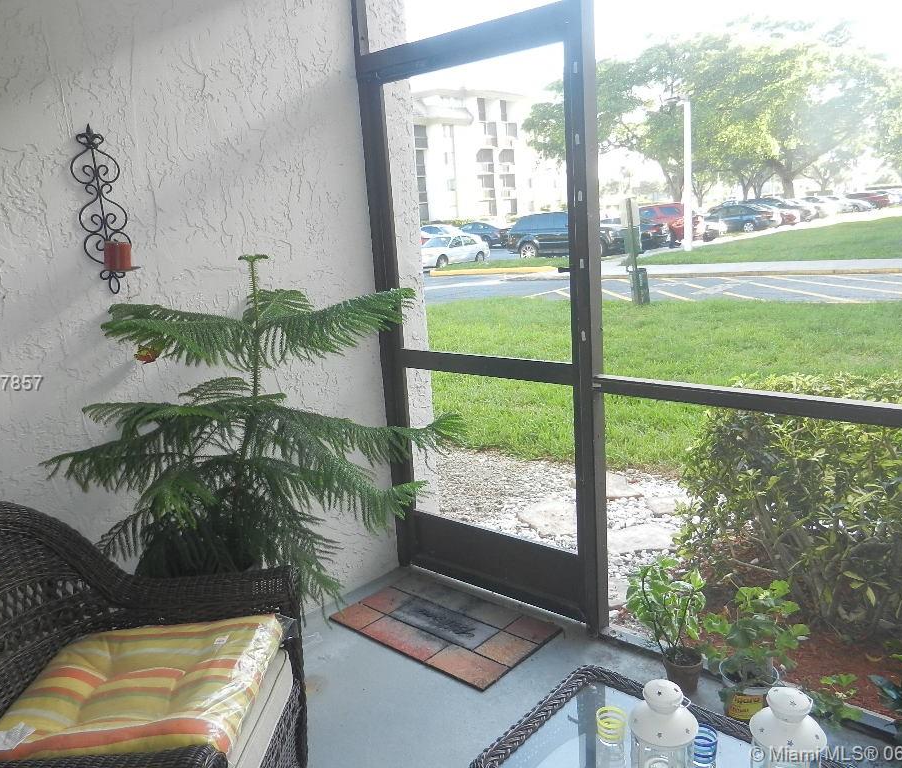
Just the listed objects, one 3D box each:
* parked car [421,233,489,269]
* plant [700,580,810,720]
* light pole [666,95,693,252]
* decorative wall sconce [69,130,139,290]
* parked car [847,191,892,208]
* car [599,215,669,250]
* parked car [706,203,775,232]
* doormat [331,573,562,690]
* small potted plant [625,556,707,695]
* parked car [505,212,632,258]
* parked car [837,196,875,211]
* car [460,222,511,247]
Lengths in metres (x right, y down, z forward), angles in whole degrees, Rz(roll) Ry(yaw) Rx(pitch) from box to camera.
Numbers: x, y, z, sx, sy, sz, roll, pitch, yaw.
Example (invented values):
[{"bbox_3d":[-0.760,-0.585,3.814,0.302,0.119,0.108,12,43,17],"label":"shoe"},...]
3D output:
[{"bbox_3d":[-0.165,-6.282,34.800,1.720,1.410,4.400,7,16,40],"label":"parked car"},{"bbox_3d":[0.857,0.773,2.112,0.310,0.410,0.300,7,16,40],"label":"plant"},{"bbox_3d":[8.134,-7.422,26.403,1.000,5.320,0.300,5,15,34],"label":"light pole"},{"bbox_3d":[-0.974,-0.499,2.119,0.118,0.485,0.142,7,16,40],"label":"decorative wall sconce"},{"bbox_3d":[38.209,-17.196,69.000,4.600,1.480,1.820,7,16,41],"label":"parked car"},{"bbox_3d":[7.115,-6.508,31.600,1.820,1.480,4.600,-15,16,-41],"label":"car"},{"bbox_3d":[15.826,-9.271,41.500,4.700,1.460,1.820,5,15,34],"label":"parked car"},{"bbox_3d":[-0.036,0.891,2.766,0.765,0.012,0.450,8,17,42],"label":"doormat"},{"bbox_3d":[0.660,0.738,2.265,0.240,0.440,0.230,-7,13,-16],"label":"small potted plant"},{"bbox_3d":[4.628,-5.777,29.000,4.800,1.760,1.910,3,14,27],"label":"parked car"},{"bbox_3d":[33.268,-15.309,63.000,4.500,1.450,1.800,7,16,42],"label":"parked car"},{"bbox_3d":[1.565,-8.153,40.600,4.600,1.450,1.800,7,16,41],"label":"car"}]

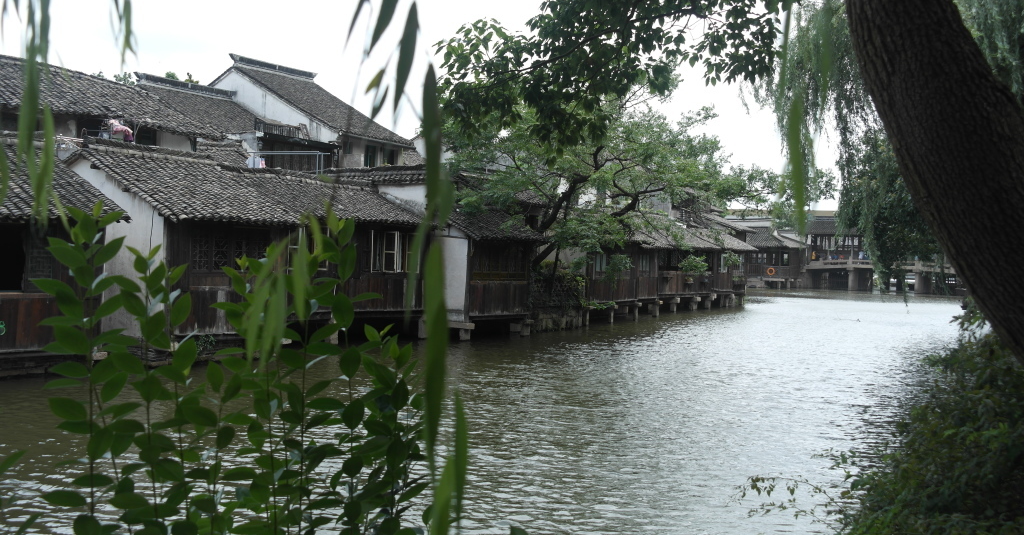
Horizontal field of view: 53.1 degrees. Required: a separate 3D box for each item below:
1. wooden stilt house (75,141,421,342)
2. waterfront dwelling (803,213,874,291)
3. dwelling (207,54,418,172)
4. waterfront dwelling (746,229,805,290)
[{"bbox_3d":[-7.400,-0.700,28.700,6.200,4.600,10.500,0,0,30],"label":"wooden stilt house"},{"bbox_3d":[31.600,-1.500,98.000,7.400,7.300,6.000,0,0,6],"label":"waterfront dwelling"},{"bbox_3d":[-9.100,-3.700,42.600,9.600,9.000,5.600,0,0,30],"label":"dwelling"},{"bbox_3d":[24.800,-0.800,99.500,6.600,5.800,6.000,0,0,0],"label":"waterfront dwelling"}]

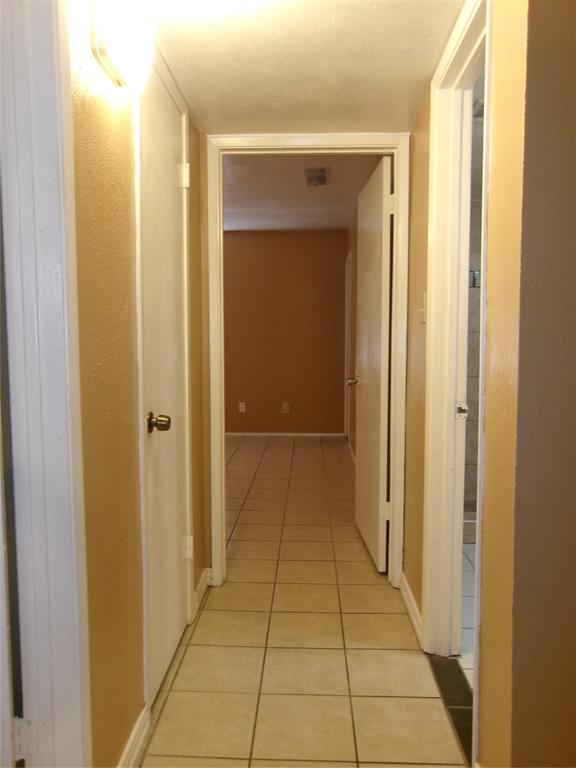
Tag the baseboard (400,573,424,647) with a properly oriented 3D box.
[{"bbox_3d":[0.526,0.957,2.579,0.015,0.085,0.547,0,4,2],"label":"baseboard"}]

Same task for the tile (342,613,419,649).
[{"bbox_3d":[0.377,1.014,2.450,0.301,0.010,0.307,0,4,2],"label":"tile"}]

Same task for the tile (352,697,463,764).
[{"bbox_3d":[0.357,1.071,1.860,0.302,0.010,0.302,0,5,2],"label":"tile"}]

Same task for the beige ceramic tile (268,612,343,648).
[{"bbox_3d":[0.073,1.020,2.479,0.302,0.010,0.302,0,5,2],"label":"beige ceramic tile"}]

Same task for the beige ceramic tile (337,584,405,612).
[{"bbox_3d":[0.387,0.992,2.757,0.298,0.010,0.307,0,4,2],"label":"beige ceramic tile"}]

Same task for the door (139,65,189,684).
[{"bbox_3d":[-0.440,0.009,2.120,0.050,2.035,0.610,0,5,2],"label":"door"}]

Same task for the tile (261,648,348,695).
[{"bbox_3d":[0.063,1.037,2.156,0.304,0.010,0.307,0,4,2],"label":"tile"}]

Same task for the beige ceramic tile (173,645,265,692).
[{"bbox_3d":[-0.243,1.041,2.186,0.302,0.010,0.302,0,5,2],"label":"beige ceramic tile"}]

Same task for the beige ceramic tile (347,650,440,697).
[{"bbox_3d":[0.366,1.046,2.167,0.302,0.010,0.302,0,5,2],"label":"beige ceramic tile"}]

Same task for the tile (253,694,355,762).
[{"bbox_3d":[0.051,1.068,1.869,0.302,0.010,0.302,0,5,2],"label":"tile"}]

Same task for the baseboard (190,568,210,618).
[{"bbox_3d":[-0.399,0.947,2.701,0.015,0.088,0.371,0,4,2],"label":"baseboard"}]

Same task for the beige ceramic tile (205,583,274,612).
[{"bbox_3d":[-0.221,0.990,2.779,0.310,0.010,0.307,0,4,2],"label":"beige ceramic tile"}]

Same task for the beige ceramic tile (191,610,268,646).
[{"bbox_3d":[-0.232,1.017,2.489,0.302,0.010,0.302,0,5,2],"label":"beige ceramic tile"}]

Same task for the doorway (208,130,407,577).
[{"bbox_3d":[0.094,-0.085,2.862,0.923,2.122,0.140,0,4,2],"label":"doorway"}]

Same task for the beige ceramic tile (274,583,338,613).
[{"bbox_3d":[0.086,0.991,2.768,0.304,0.010,0.307,0,4,2],"label":"beige ceramic tile"}]

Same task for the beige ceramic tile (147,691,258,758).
[{"bbox_3d":[-0.253,1.065,1.880,0.302,0.010,0.302,0,5,2],"label":"beige ceramic tile"}]

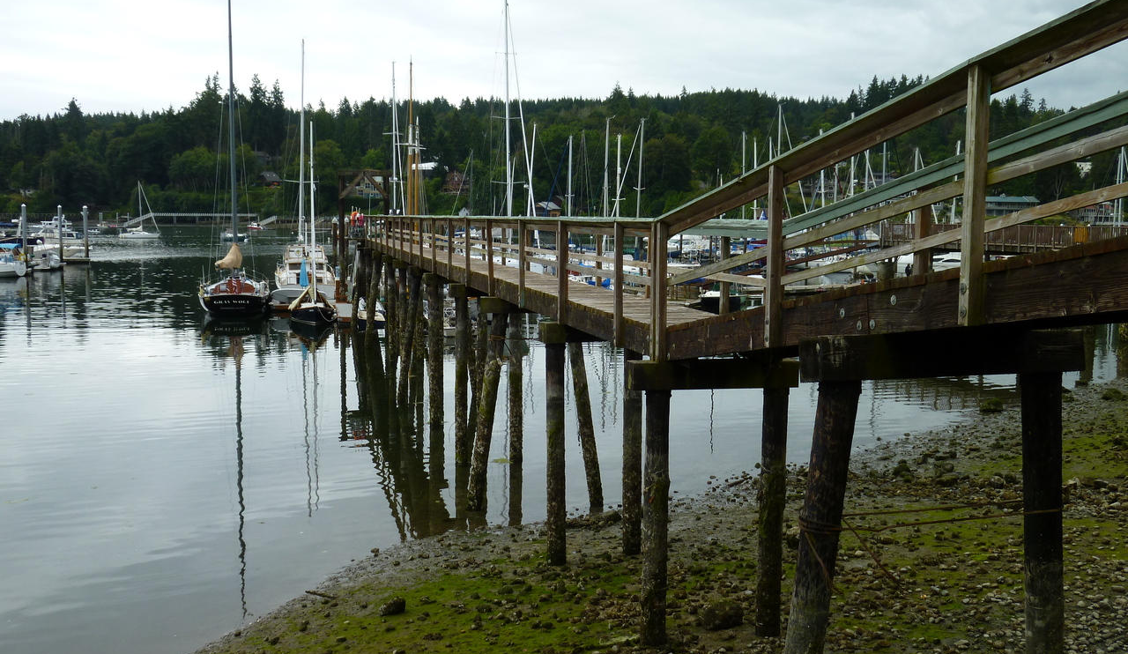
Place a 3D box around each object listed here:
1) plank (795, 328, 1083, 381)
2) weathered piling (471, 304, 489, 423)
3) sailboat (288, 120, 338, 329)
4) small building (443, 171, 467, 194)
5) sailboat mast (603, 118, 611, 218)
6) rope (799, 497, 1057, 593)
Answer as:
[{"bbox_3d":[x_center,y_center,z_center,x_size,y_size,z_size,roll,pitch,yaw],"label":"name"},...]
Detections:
[{"bbox_3d":[2.484,0.159,7.026,1.931,0.290,0.285,-2,6,-15],"label":"plank"},{"bbox_3d":[-2.208,0.728,28.655,0.290,3.739,0.290,0,6,-4],"label":"weathered piling"},{"bbox_3d":[-13.410,-5.619,56.847,2.400,10.417,7.000,-2,6,-16],"label":"sailboat"},{"bbox_3d":[-43.152,-57.304,426.353,10.500,9.200,10.000,-1,6,-6],"label":"small building"},{"bbox_3d":[3.688,-12.218,93.767,0.220,11.741,0.220,1,6,2],"label":"sailboat mast"},{"bbox_3d":[2.335,1.406,6.875,1.851,0.500,0.380,-1,6,-15],"label":"rope"}]

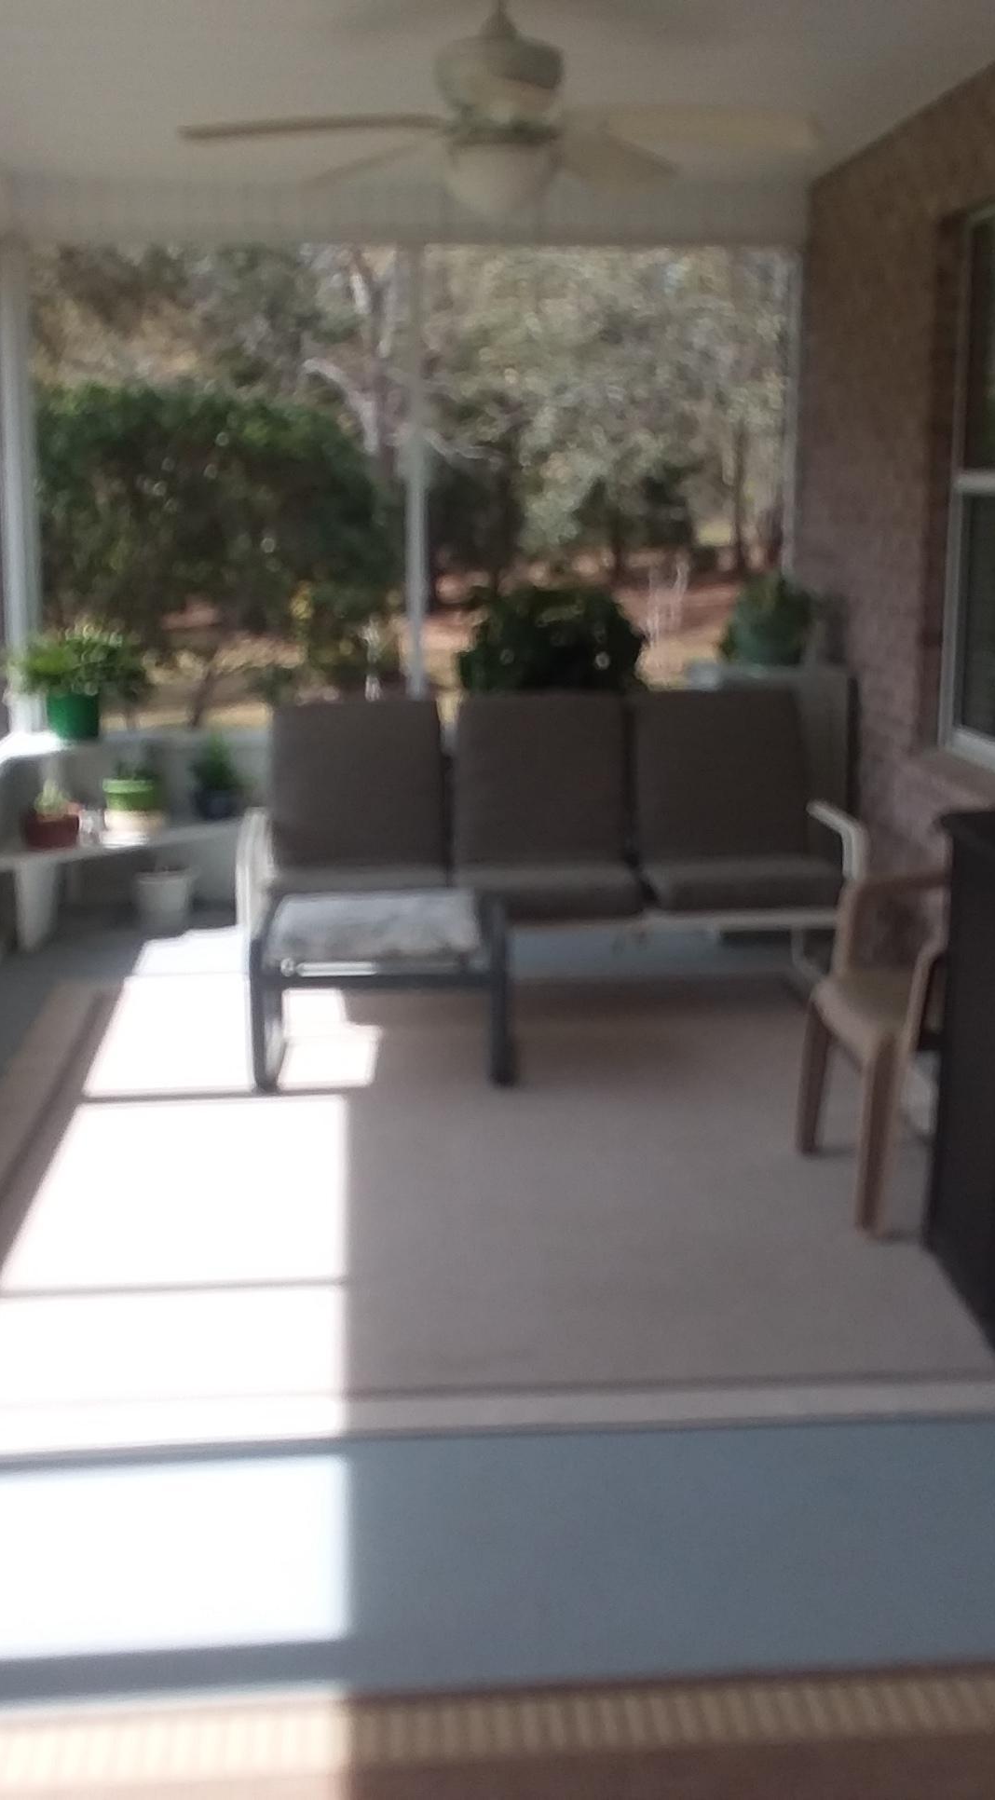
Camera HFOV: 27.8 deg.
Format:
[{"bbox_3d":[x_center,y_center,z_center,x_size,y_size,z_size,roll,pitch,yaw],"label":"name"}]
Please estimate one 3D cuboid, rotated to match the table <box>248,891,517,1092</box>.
[{"bbox_3d":[-0.310,0.229,5.423,0.646,0.397,0.646,-1,11,-4],"label":"table"}]

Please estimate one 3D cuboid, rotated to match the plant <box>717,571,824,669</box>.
[{"bbox_3d":[0.921,-0.946,6.788,0.342,0.320,0.342,-1,11,-5],"label":"plant"}]

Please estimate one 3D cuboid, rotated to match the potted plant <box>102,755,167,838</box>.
[{"bbox_3d":[-1.259,-0.357,6.958,0.213,0.301,0.213,-1,11,-5],"label":"potted plant"}]

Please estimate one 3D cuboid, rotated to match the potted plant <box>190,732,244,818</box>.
[{"bbox_3d":[-1.007,-0.446,7.246,0.197,0.313,0.197,-1,11,-5],"label":"potted plant"}]

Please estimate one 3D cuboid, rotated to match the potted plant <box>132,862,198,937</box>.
[{"bbox_3d":[-1.168,-0.027,7.126,0.218,0.233,0.218,-1,11,-4],"label":"potted plant"}]

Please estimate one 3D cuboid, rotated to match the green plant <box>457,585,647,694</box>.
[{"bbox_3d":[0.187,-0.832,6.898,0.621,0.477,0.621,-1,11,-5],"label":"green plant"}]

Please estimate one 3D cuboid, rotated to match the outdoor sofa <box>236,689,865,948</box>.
[{"bbox_3d":[0.107,-0.125,5.954,1.737,0.891,0.905,-2,11,-9],"label":"outdoor sofa"}]

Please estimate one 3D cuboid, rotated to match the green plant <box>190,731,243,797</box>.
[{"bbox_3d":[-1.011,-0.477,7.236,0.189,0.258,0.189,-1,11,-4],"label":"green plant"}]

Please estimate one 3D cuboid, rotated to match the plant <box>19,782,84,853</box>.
[{"bbox_3d":[-1.497,-0.296,6.796,0.209,0.218,0.209,-1,11,-4],"label":"plant"}]

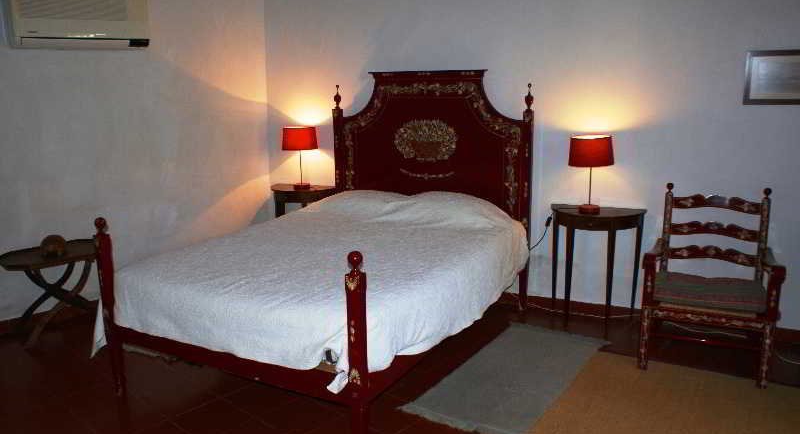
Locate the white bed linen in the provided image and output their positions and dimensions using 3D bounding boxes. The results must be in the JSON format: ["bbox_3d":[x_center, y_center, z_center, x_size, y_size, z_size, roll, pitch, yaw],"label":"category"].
[{"bbox_3d":[-0.335,0.230,3.532,1.680,0.510,2.100,5,13,29],"label":"white bed linen"}]

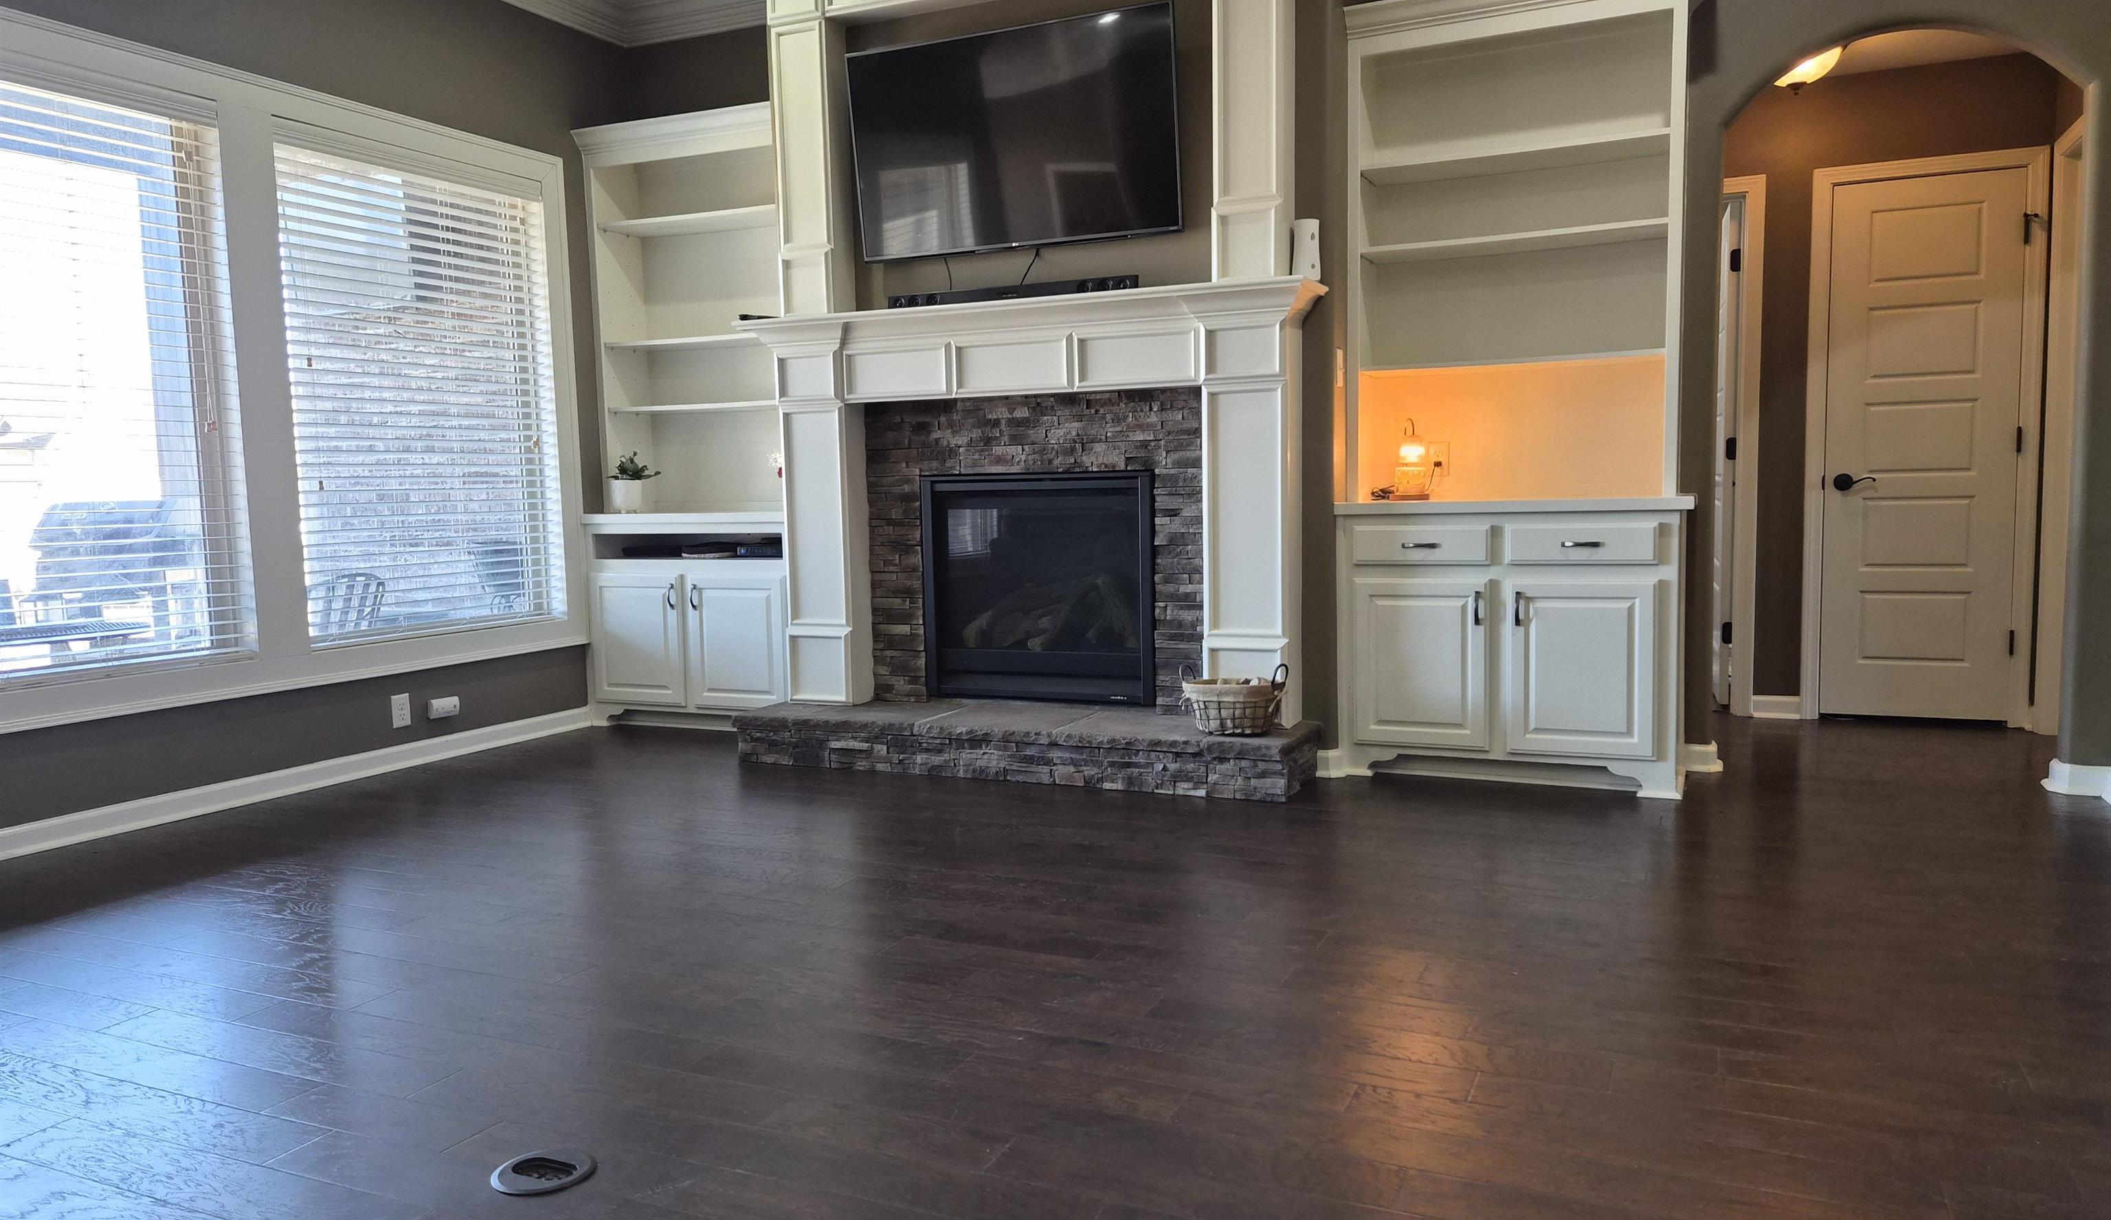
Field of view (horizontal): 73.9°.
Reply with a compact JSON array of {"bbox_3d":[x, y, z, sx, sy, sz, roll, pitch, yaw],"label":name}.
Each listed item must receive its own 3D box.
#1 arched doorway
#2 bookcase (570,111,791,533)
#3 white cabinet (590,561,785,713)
[{"bbox_3d":[2.518,-0.594,4.248,0.931,2.239,0.150,1,6,25],"label":"arched doorway"},{"bbox_3d":[-1.369,-1.166,5.711,1.023,1.568,0.376,1,6,25],"label":"bookcase"},{"bbox_3d":[-1.360,0.126,5.789,1.023,0.690,0.463,1,6,25],"label":"white cabinet"}]

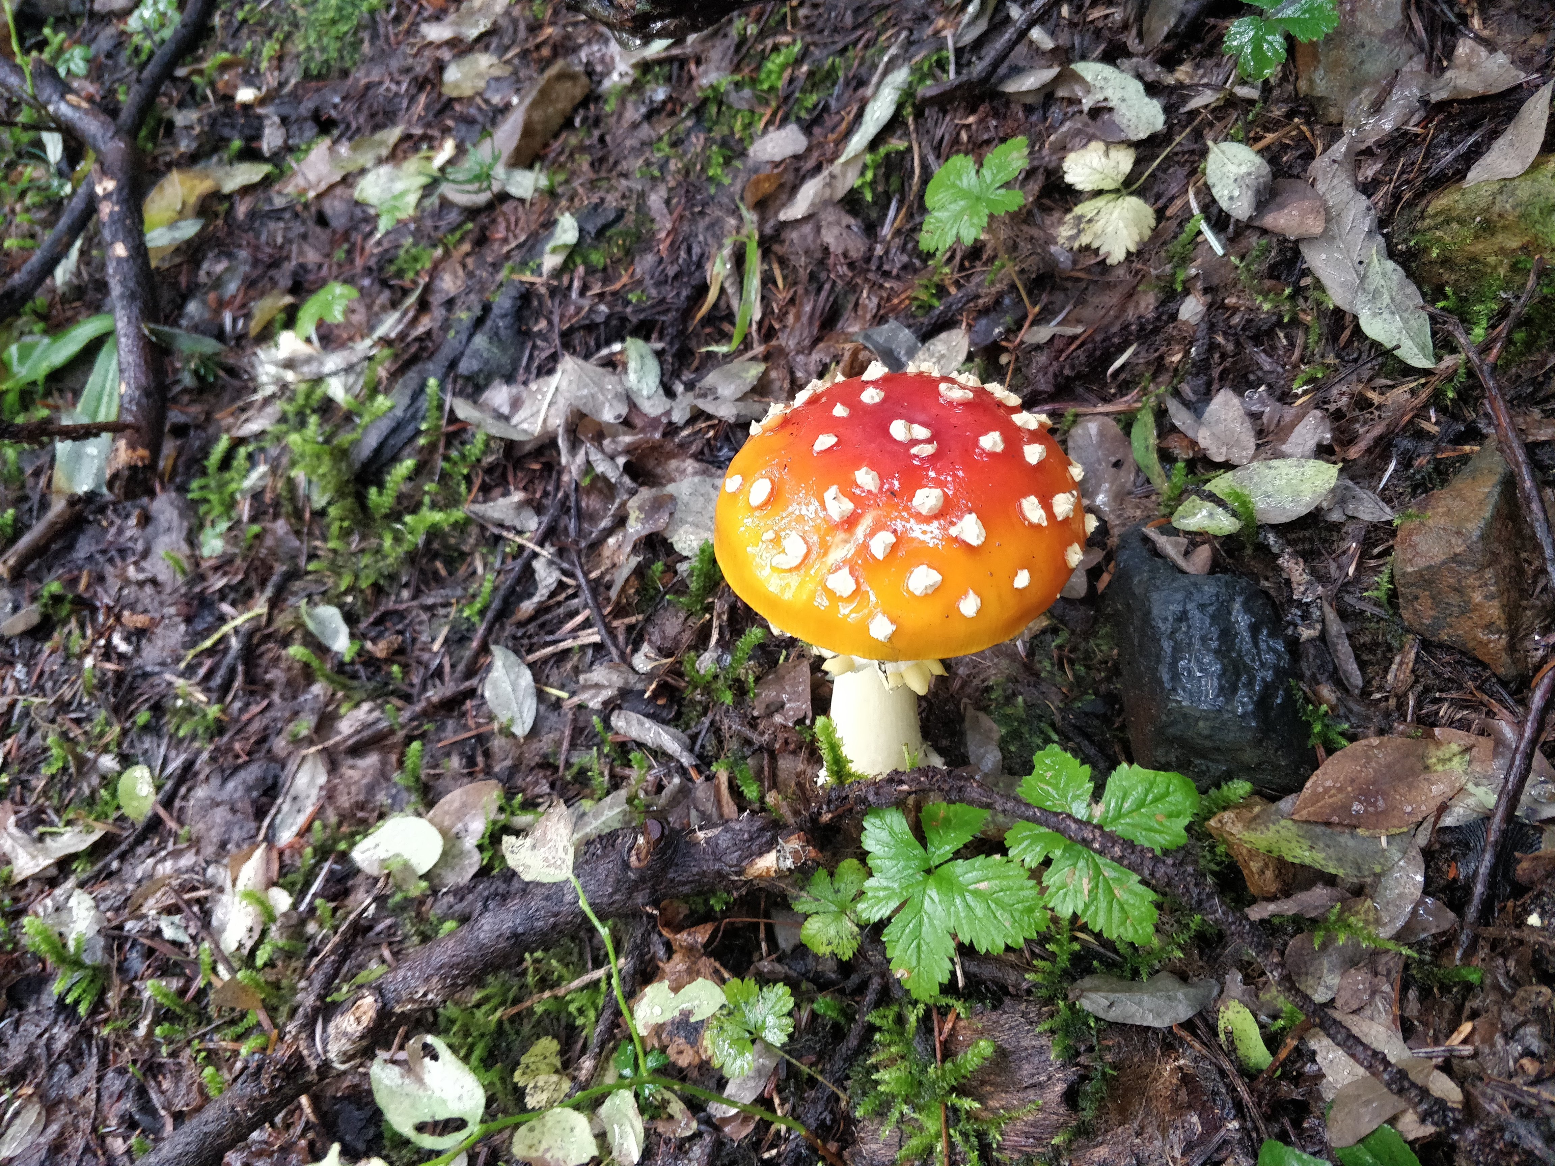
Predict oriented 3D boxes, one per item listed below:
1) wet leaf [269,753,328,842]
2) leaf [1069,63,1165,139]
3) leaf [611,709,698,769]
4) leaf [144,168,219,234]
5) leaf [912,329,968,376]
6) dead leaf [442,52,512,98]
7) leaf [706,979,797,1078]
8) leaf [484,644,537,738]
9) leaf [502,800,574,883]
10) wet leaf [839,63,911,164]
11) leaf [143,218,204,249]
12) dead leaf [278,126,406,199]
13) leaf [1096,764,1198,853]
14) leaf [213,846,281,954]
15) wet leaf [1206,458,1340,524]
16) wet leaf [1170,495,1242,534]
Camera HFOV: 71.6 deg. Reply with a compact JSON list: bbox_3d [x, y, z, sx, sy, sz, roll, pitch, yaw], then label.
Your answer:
[{"bbox_3d":[-0.193,0.086,0.431,0.011,0.009,0.036,5,57,3],"label":"wet leaf"},{"bbox_3d":[0.213,-0.307,0.683,0.042,0.014,0.079,-27,61,-16],"label":"leaf"},{"bbox_3d":[-0.046,0.058,0.403,0.041,0.009,0.009,29,65,18],"label":"leaf"},{"bbox_3d":[-0.276,-0.178,0.493,0.040,0.010,0.027,-37,69,-12],"label":"leaf"},{"bbox_3d":[0.088,-0.118,0.558,0.024,0.010,0.045,29,61,17],"label":"leaf"},{"bbox_3d":[-0.171,-0.286,0.607,0.041,0.008,0.037,-23,62,-10],"label":"dead leaf"},{"bbox_3d":[-0.010,0.134,0.323,0.025,0.010,0.025,29,73,14],"label":"leaf"},{"bbox_3d":[-0.096,0.038,0.388,0.017,0.007,0.037,-20,66,-5],"label":"leaf"},{"bbox_3d":[-0.072,0.083,0.337,0.023,0.010,0.024,-42,76,-9],"label":"leaf"},{"bbox_3d":[0.046,-0.213,0.487,0.012,0.008,0.068,26,70,15],"label":"wet leaf"},{"bbox_3d":[-0.344,-0.200,0.614,0.035,0.008,0.015,-30,62,-18],"label":"leaf"},{"bbox_3d":[-0.248,-0.239,0.614,0.078,0.010,0.036,-26,63,0],"label":"dead leaf"},{"bbox_3d":[0.126,0.076,0.366,0.039,0.008,0.031,-23,69,-9],"label":"leaf"},{"bbox_3d":[-0.215,0.129,0.438,0.024,0.010,0.044,0,66,13],"label":"leaf"},{"bbox_3d":[0.184,-0.034,0.396,0.052,0.008,0.026,-10,66,0],"label":"wet leaf"},{"bbox_3d":[0.158,-0.025,0.394,0.024,0.007,0.014,15,68,11],"label":"wet leaf"}]

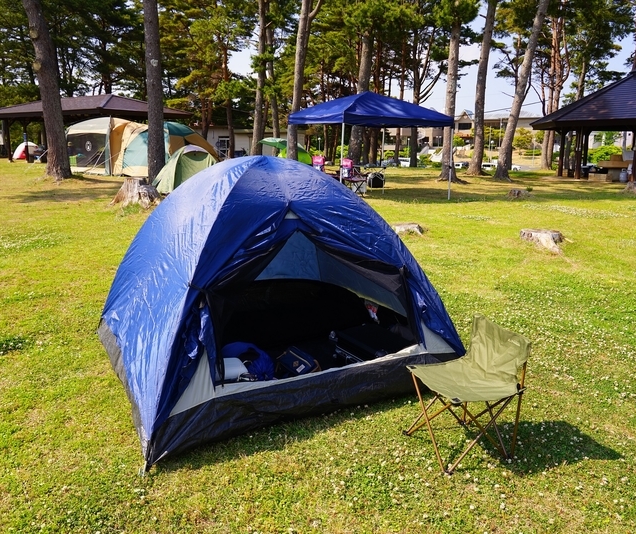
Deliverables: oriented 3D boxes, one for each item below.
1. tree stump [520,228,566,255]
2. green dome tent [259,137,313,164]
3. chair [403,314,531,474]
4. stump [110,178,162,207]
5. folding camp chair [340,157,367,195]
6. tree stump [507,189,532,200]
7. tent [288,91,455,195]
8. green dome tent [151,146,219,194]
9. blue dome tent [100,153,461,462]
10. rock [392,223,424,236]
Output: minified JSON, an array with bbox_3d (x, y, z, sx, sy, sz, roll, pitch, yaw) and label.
[{"bbox_3d":[3.165,-0.377,7.519,0.600,0.210,0.620,6,15,20],"label":"tree stump"},{"bbox_3d":[-1.611,-5.703,26.406,2.300,1.450,2.000,-7,16,-29],"label":"green dome tent"},{"bbox_3d":[0.711,0.602,2.605,0.403,0.602,0.405,-5,15,-21],"label":"chair"},{"bbox_3d":[-3.858,-1.574,11.360,0.980,0.580,0.880,-3,14,-16],"label":"stump"},{"bbox_3d":[0.907,-2.178,13.312,0.480,0.900,0.500,12,18,39],"label":"folding camp chair"},{"bbox_3d":[5.115,-1.854,13.536,0.620,0.250,0.600,6,15,20],"label":"tree stump"},{"bbox_3d":[1.245,-3.069,13.605,3.020,2.580,3.020,-6,15,-26],"label":"tent"},{"bbox_3d":[-3.660,-2.753,14.881,1.800,1.230,2.200,-6,15,-28],"label":"green dome tent"},{"bbox_3d":[-0.360,-0.025,3.523,1.950,1.330,1.950,-6,15,-27],"label":"blue dome tent"},{"bbox_3d":[1.409,-0.587,8.493,0.540,0.150,0.420,-1,14,-6],"label":"rock"}]

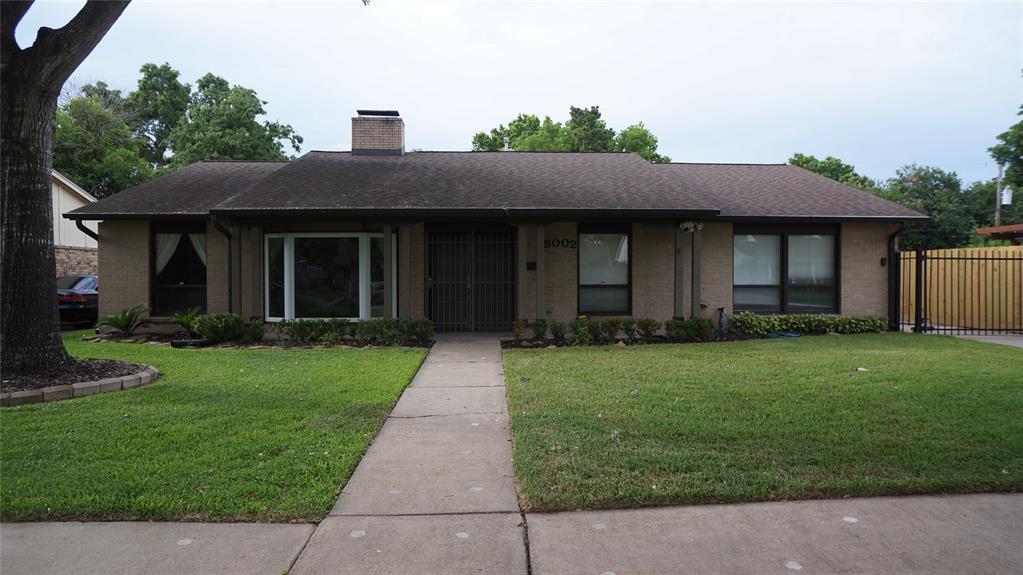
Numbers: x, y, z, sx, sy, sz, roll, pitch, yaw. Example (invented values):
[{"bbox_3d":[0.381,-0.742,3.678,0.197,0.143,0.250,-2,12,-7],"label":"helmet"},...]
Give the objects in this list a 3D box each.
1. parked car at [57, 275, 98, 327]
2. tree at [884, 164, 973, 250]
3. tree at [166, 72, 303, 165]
[{"bbox_3d":[-11.930,0.370,19.000,1.820,1.430,4.800,0,1,-2],"label":"parked car"},{"bbox_3d":[23.700,-3.150,37.000,5.500,7.700,5.500,0,1,0],"label":"tree"},{"bbox_3d":[-13.200,-4.700,31.000,7.000,11.100,6.800,0,1,0],"label":"tree"}]

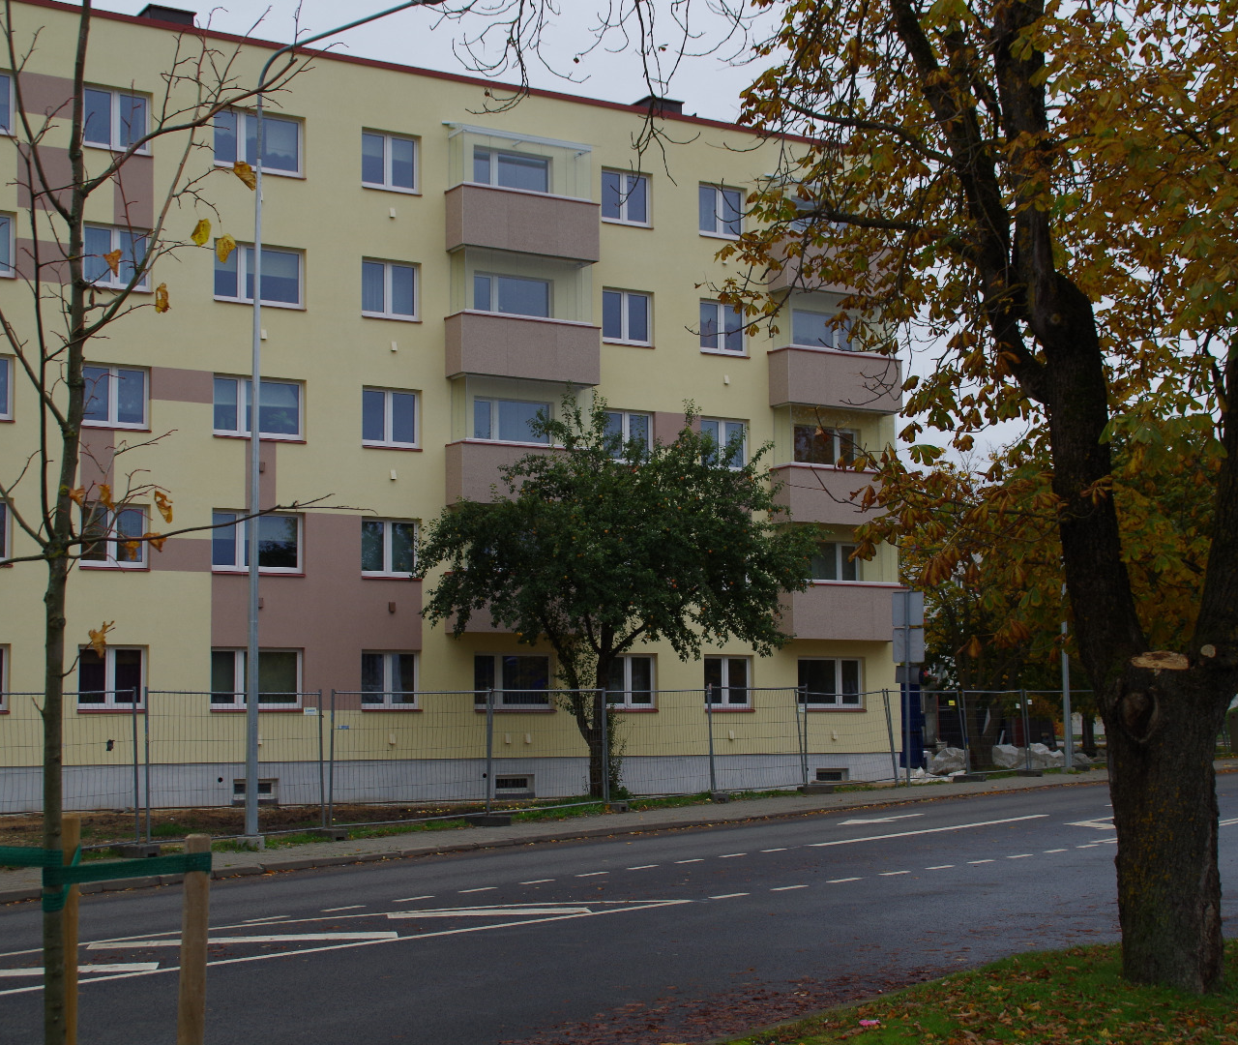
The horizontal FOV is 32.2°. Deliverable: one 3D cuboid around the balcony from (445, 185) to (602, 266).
[{"bbox_3d":[-2.054,-6.322,46.073,3.313,1.247,0.820,3,-7,-32],"label":"balcony"}]

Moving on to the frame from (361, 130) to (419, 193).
[{"bbox_3d":[-4.823,-7.558,45.047,1.360,1.200,0.100,3,-7,-32],"label":"frame"}]

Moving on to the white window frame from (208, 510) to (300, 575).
[{"bbox_3d":[-7.207,0.406,42.681,1.950,1.200,0.100,3,-7,-32],"label":"white window frame"}]

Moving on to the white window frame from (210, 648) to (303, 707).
[{"bbox_3d":[-7.186,3.105,42.402,1.950,1.200,0.100,3,-7,-32],"label":"white window frame"}]

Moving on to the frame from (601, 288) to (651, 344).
[{"bbox_3d":[0.153,-4.568,47.822,1.360,1.200,0.100,3,-7,-32],"label":"frame"}]

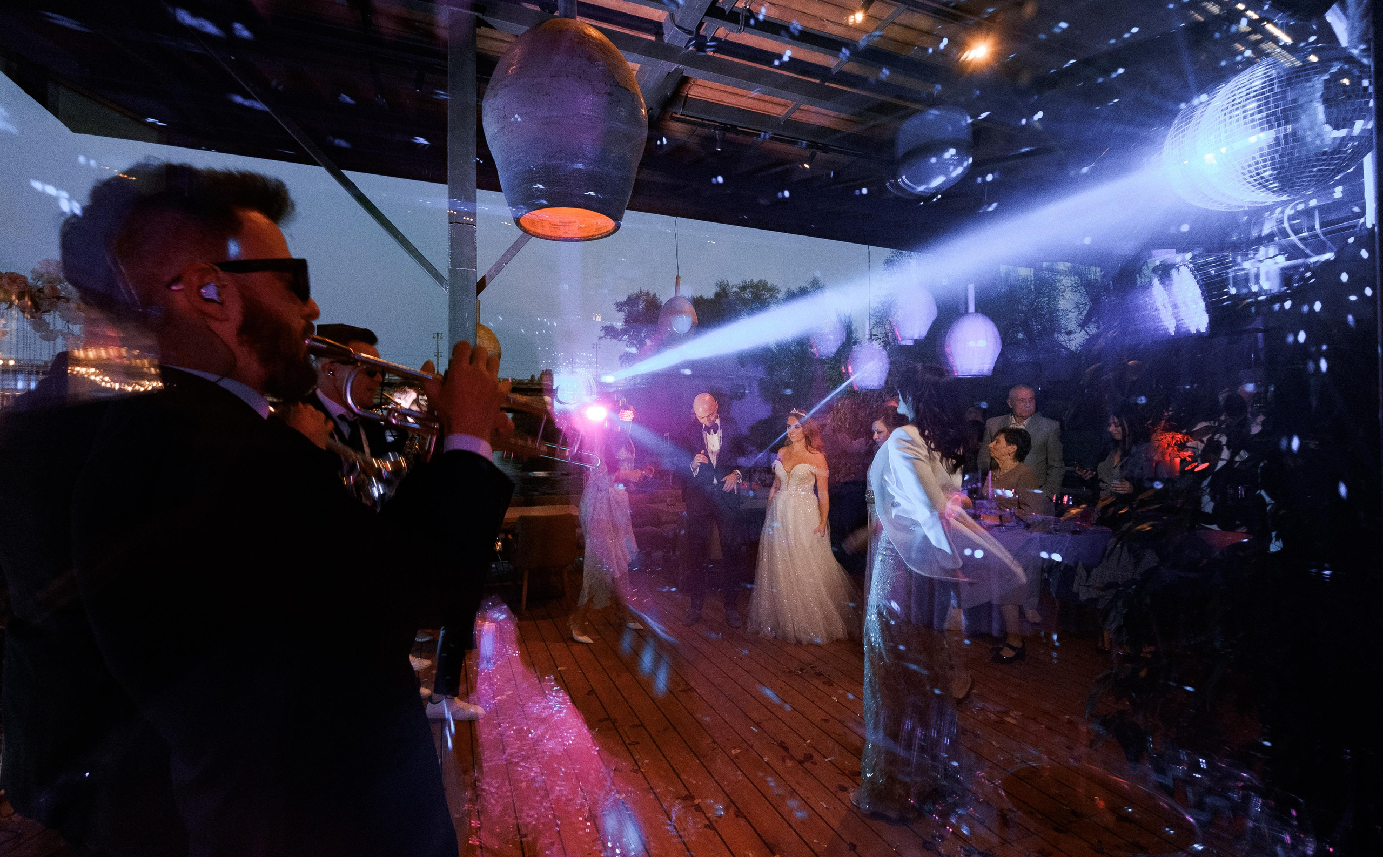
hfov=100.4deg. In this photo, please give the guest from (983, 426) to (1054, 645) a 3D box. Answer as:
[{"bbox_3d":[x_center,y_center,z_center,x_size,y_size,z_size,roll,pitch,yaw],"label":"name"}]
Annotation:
[{"bbox_3d":[2.150,0.740,3.840,0.400,1.490,0.460,0,0,-22],"label":"guest"}]

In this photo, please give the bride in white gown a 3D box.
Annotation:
[{"bbox_3d":[0.860,0.675,4.360,0.800,1.630,0.850,0,0,30],"label":"bride in white gown"}]

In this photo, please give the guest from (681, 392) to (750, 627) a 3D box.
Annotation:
[{"bbox_3d":[0.180,0.610,4.420,0.560,1.760,0.420,0,0,0],"label":"guest"}]

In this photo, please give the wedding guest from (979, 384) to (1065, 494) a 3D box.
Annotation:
[{"bbox_3d":[2.450,0.590,4.280,0.560,1.770,0.360,0,0,30],"label":"wedding guest"}]

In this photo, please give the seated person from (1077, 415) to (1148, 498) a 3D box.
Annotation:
[{"bbox_3d":[2.980,0.700,4.050,0.450,1.530,0.500,0,0,-32],"label":"seated person"}]

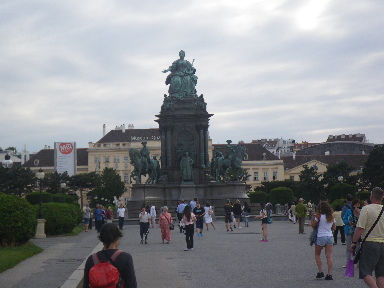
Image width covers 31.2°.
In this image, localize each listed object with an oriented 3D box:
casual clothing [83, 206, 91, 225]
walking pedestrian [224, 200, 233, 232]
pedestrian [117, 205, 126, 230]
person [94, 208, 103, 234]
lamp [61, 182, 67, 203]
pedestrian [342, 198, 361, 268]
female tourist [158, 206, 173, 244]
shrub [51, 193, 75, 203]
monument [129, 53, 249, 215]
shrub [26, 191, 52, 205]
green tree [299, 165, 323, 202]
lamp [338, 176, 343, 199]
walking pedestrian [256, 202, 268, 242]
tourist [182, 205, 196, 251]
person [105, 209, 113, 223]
[{"bbox_3d":[-6.452,4.409,42.267,0.360,1.110,0.480,4,-7,-44],"label":"casual clothing"},{"bbox_3d":[2.160,4.285,40.580,0.520,1.800,0.380,-2,-5,6],"label":"walking pedestrian"},{"bbox_3d":[-4.743,4.958,46.400,0.600,1.740,0.420,-1,-5,-6],"label":"pedestrian"},{"bbox_3d":[-5.614,4.497,41.300,0.400,1.700,0.480,1,-5,-22],"label":"person"},{"bbox_3d":[-10.368,4.918,55.667,0.550,3.750,0.550,-1,-5,0],"label":"lamp"},{"bbox_3d":[3.950,2.211,17.086,0.500,1.710,0.520,1,-5,-19],"label":"pedestrian"},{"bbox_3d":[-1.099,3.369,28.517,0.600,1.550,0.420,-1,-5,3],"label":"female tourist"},{"bbox_3d":[-12.030,5.994,63.873,2.500,2.880,2.500,-1,-5,0],"label":"shrub"},{"bbox_3d":[-0.566,-1.072,78.864,13.600,19.400,13.600,-1,-5,-3],"label":"monument"},{"bbox_3d":[-13.725,5.755,61.865,2.600,3.050,2.600,-1,-5,0],"label":"shrub"},{"bbox_3d":[21.596,7.890,125.346,4.500,8.140,4.400,-1,-5,0],"label":"green tree"},{"bbox_3d":[11.847,4.362,54.667,0.550,3.750,0.550,-1,-5,0],"label":"lamp"},{"bbox_3d":[3.039,3.354,29.473,0.500,1.640,0.450,-2,-5,6],"label":"walking pedestrian"},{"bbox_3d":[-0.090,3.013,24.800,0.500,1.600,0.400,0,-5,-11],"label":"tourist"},{"bbox_3d":[-5.329,4.808,44.000,0.480,1.600,0.380,0,-5,-6],"label":"person"}]

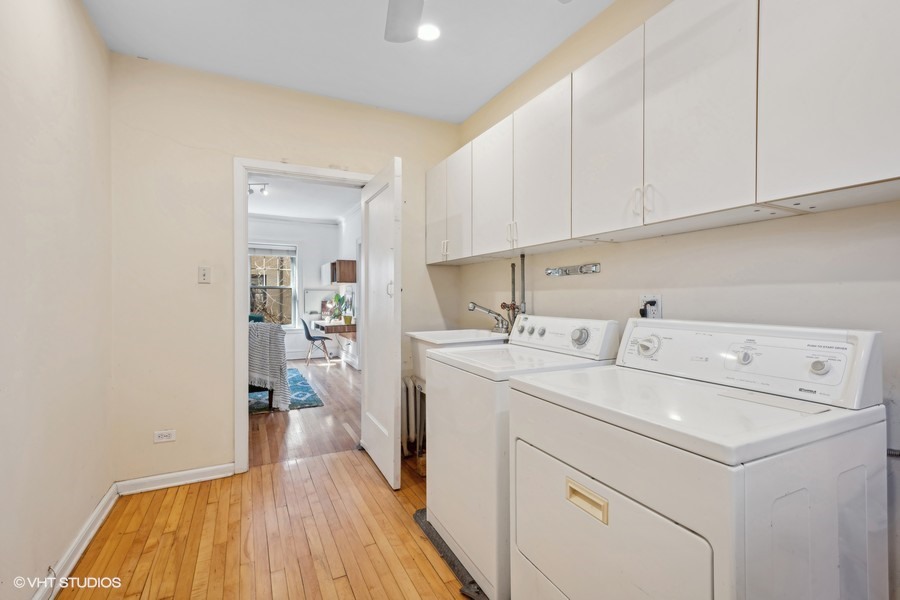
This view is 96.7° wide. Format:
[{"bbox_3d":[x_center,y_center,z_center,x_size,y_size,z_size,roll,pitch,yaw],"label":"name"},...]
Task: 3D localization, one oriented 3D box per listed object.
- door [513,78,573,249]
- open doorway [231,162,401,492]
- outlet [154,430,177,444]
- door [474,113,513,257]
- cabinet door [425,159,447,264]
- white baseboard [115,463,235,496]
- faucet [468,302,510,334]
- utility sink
[{"bbox_3d":[0.465,-0.654,2.013,0.025,0.751,0.440,0,0,-27],"label":"door"},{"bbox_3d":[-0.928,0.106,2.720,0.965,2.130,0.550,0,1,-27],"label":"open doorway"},{"bbox_3d":[-1.786,0.858,2.515,0.116,0.074,0.012,0,1,-27],"label":"outlet"},{"bbox_3d":[0.261,-0.657,2.412,0.025,0.751,0.457,0,0,-27],"label":"door"},{"bbox_3d":[-0.095,-0.662,3.110,0.025,0.751,0.367,0,0,-27],"label":"cabinet door"},{"bbox_3d":[-1.725,1.129,2.542,0.625,0.087,0.022,0,1,-27],"label":"white baseboard"},{"bbox_3d":[0.259,0.119,2.715,0.310,0.207,0.190,0,1,-27],"label":"faucet"},{"bbox_3d":[0.068,0.393,2.769,0.625,0.318,0.725,0,1,-27],"label":"utility sink"}]

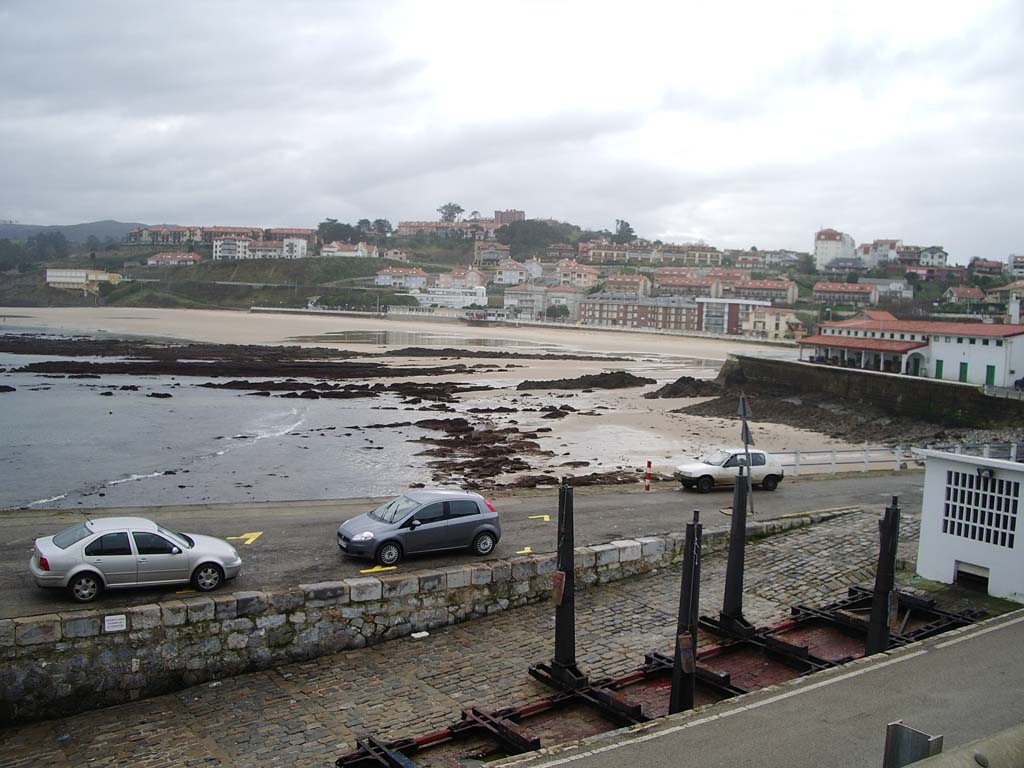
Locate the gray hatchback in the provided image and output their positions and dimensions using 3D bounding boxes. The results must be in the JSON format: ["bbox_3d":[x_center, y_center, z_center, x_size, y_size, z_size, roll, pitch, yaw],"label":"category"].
[{"bbox_3d":[-2.260,3.520,25.850,4.030,1.490,1.690,-1,6,-28],"label":"gray hatchback"}]

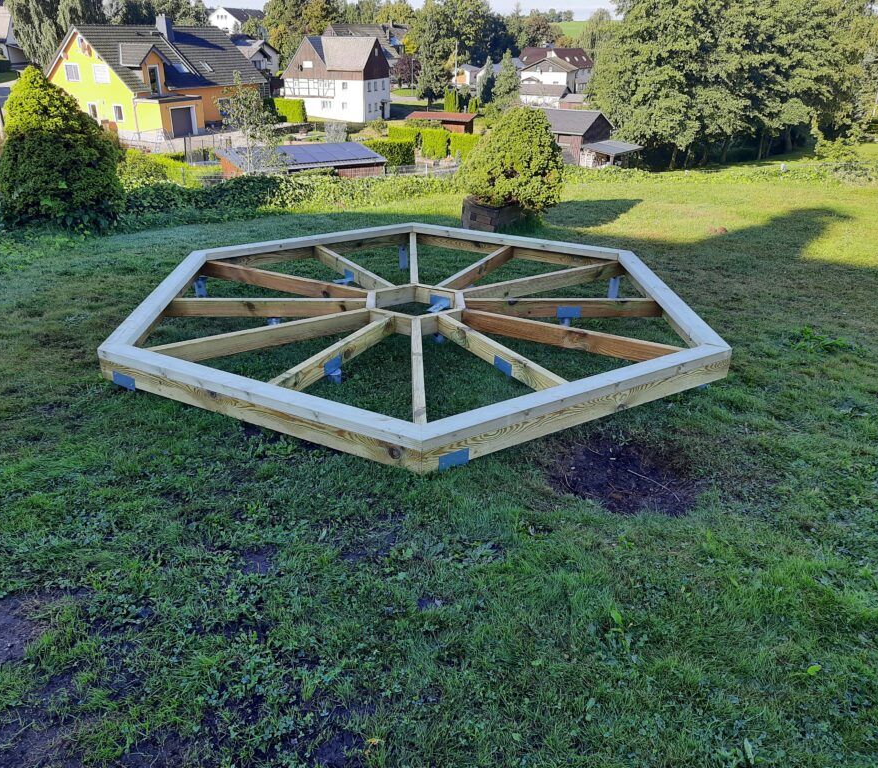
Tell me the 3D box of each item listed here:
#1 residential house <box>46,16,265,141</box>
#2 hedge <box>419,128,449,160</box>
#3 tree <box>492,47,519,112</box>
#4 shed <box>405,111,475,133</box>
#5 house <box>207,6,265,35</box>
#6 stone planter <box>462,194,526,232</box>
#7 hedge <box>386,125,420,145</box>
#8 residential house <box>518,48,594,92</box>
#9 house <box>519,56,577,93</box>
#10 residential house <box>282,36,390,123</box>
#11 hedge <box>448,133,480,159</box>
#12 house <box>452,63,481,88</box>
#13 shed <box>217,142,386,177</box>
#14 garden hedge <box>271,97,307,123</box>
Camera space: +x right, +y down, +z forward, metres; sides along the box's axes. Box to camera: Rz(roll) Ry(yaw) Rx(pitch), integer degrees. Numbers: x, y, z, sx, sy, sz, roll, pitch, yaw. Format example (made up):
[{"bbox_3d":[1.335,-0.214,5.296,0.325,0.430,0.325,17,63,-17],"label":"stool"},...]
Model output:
[{"bbox_3d":[-23.451,-27.778,65.921,11.550,9.050,17.500,11,27,20],"label":"residential house"},{"bbox_3d":[-0.305,-16.372,50.261,1.800,1.900,1.000,11,27,21],"label":"hedge"},{"bbox_3d":[9.245,-42.141,101.868,3.700,8.000,3.700,1,25,0],"label":"tree"},{"bbox_3d":[0.110,-20.055,58.450,5.600,2.600,3.000,14,28,25],"label":"shed"},{"bbox_3d":[-49.875,-90.013,187.026,10.500,8.800,15.500,10,27,18],"label":"house"},{"bbox_3d":[0.597,-1.853,8.107,0.640,0.250,0.600,11,27,20],"label":"stone planter"},{"bbox_3d":[-2.471,-16.849,51.502,2.200,1.900,0.900,15,29,27],"label":"hedge"},{"bbox_3d":[25.998,-73.164,172.661,17.927,9.445,11.000,1,25,0],"label":"residential house"},{"bbox_3d":[22.978,-64.168,154.677,9.600,7.720,12.500,8,26,15],"label":"house"},{"bbox_3d":[-12.963,-39.299,94.948,10.700,9.600,8.000,9,27,17],"label":"residential house"},{"bbox_3d":[2.451,-21.234,65.723,2.800,1.972,1.000,1,25,0],"label":"hedge"},{"bbox_3d":[7.303,-74.094,177.311,5.800,4.560,6.500,14,28,25],"label":"house"},{"bbox_3d":[-6.700,-10.188,36.760,7.486,2.675,3.610,-14,29,-29],"label":"shed"},{"bbox_3d":[-16.572,-30.944,83.534,3.476,2.446,1.300,1,25,0],"label":"garden hedge"}]

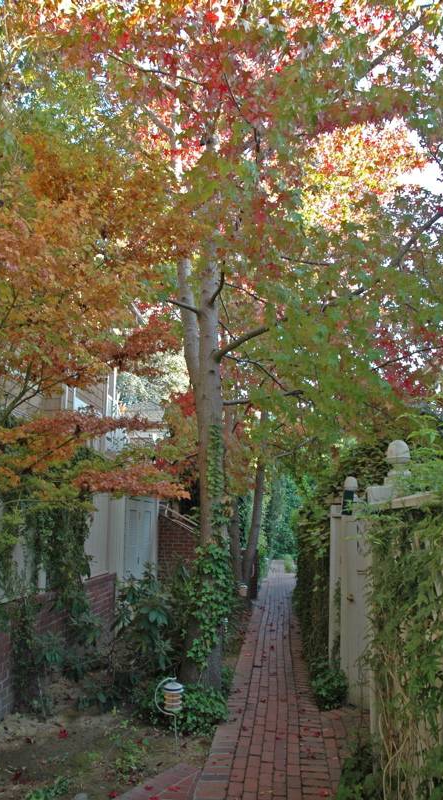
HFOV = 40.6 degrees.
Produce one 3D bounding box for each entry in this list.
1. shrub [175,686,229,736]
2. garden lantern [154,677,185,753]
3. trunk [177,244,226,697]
[{"bbox_3d":[-0.158,2.570,4.970,0.440,0.260,0.480,1,-11,0],"label":"shrub"},{"bbox_3d":[-0.377,2.288,4.370,0.200,0.465,0.145,1,-11,0],"label":"garden lantern"},{"bbox_3d":[-0.205,0.600,6.140,0.460,4.400,0.400,1,-11,0],"label":"trunk"}]

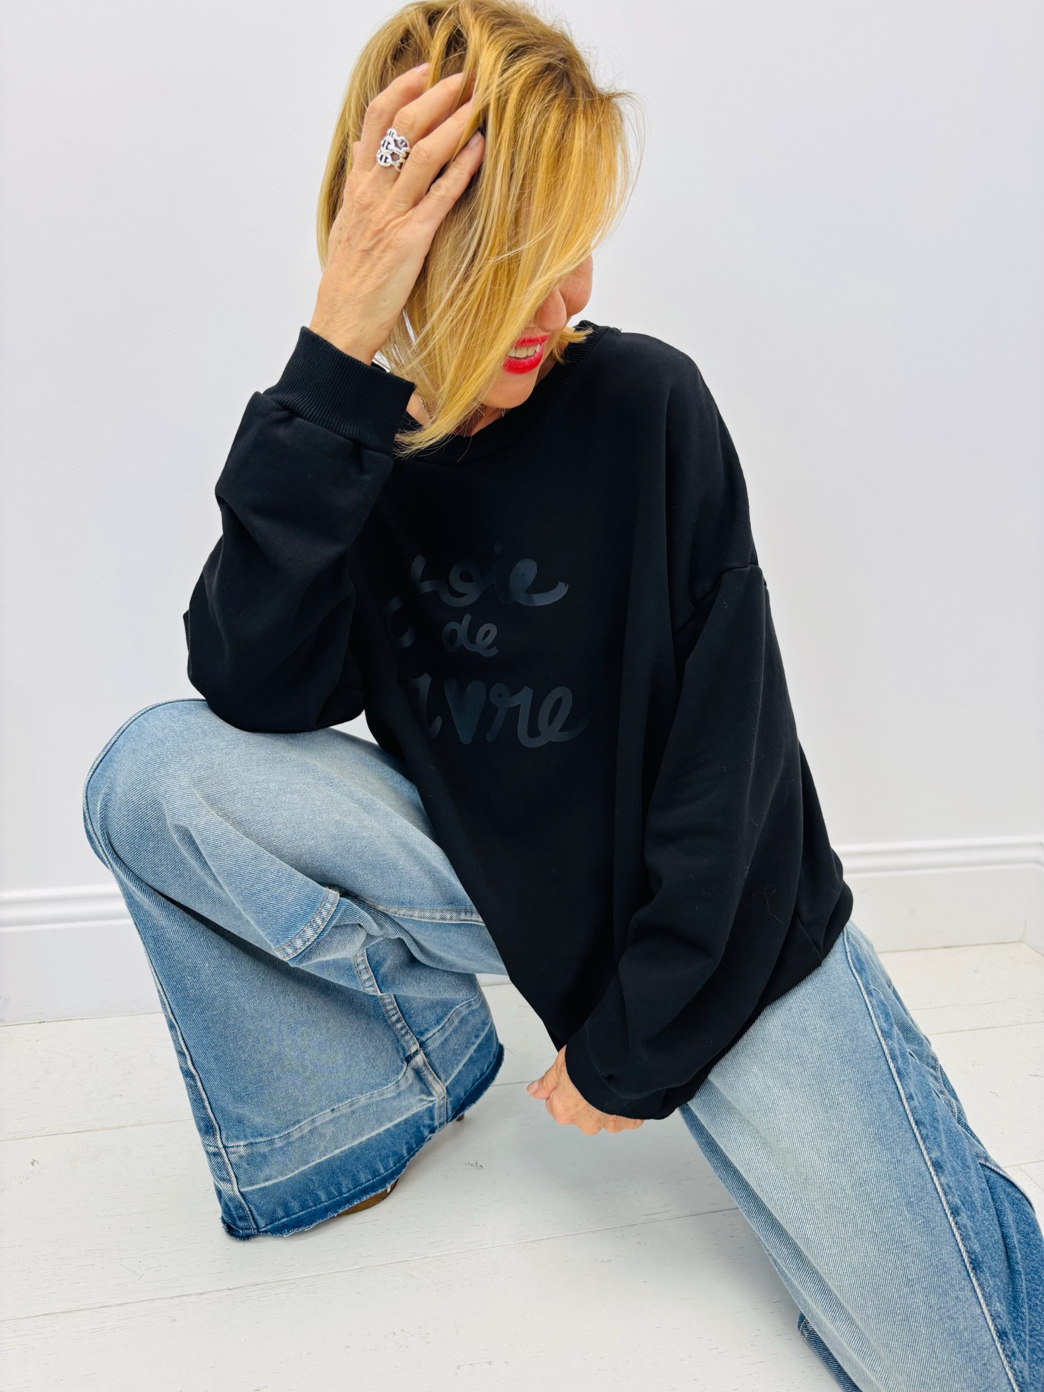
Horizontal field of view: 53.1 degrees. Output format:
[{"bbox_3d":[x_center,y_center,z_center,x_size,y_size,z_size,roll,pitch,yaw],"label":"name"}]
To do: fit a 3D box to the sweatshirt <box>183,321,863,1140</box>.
[{"bbox_3d":[0.010,0.000,0.945,0.480,0.680,0.470,3,21,36],"label":"sweatshirt"}]

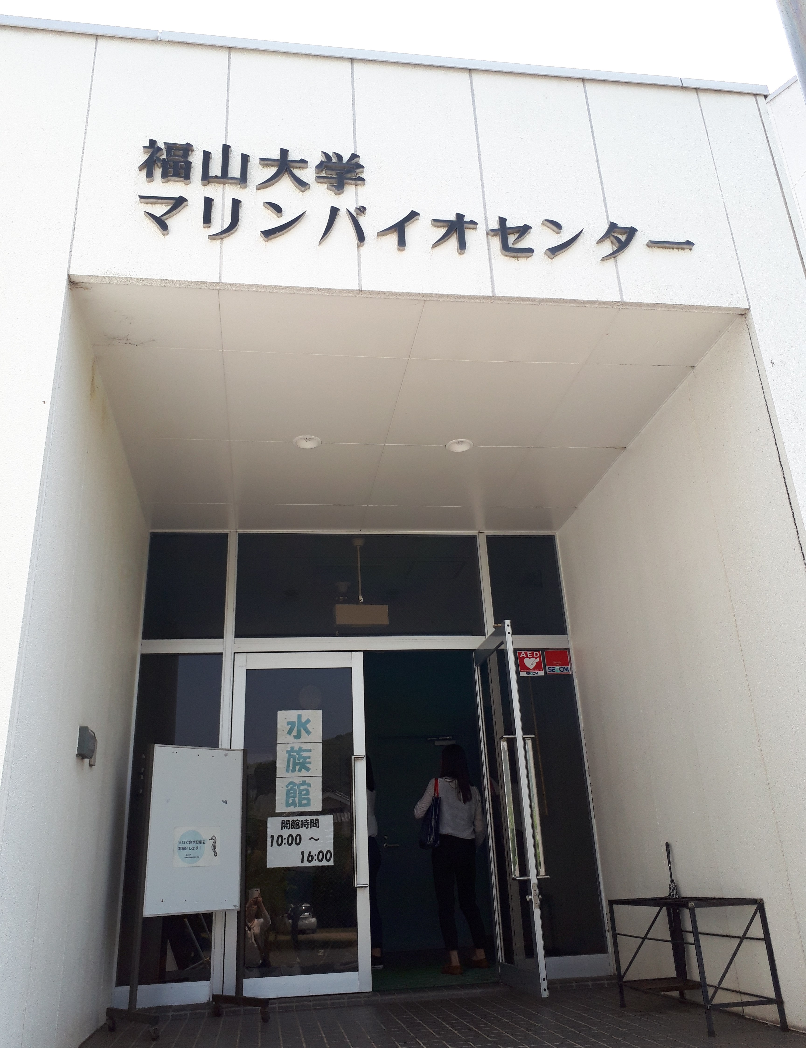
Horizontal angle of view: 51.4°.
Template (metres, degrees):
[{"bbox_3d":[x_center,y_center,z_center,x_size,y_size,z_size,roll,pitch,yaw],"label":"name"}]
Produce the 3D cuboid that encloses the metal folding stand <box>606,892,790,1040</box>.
[{"bbox_3d":[1.449,2.207,4.273,0.385,0.540,0.975,1,-23,-10],"label":"metal folding stand"}]

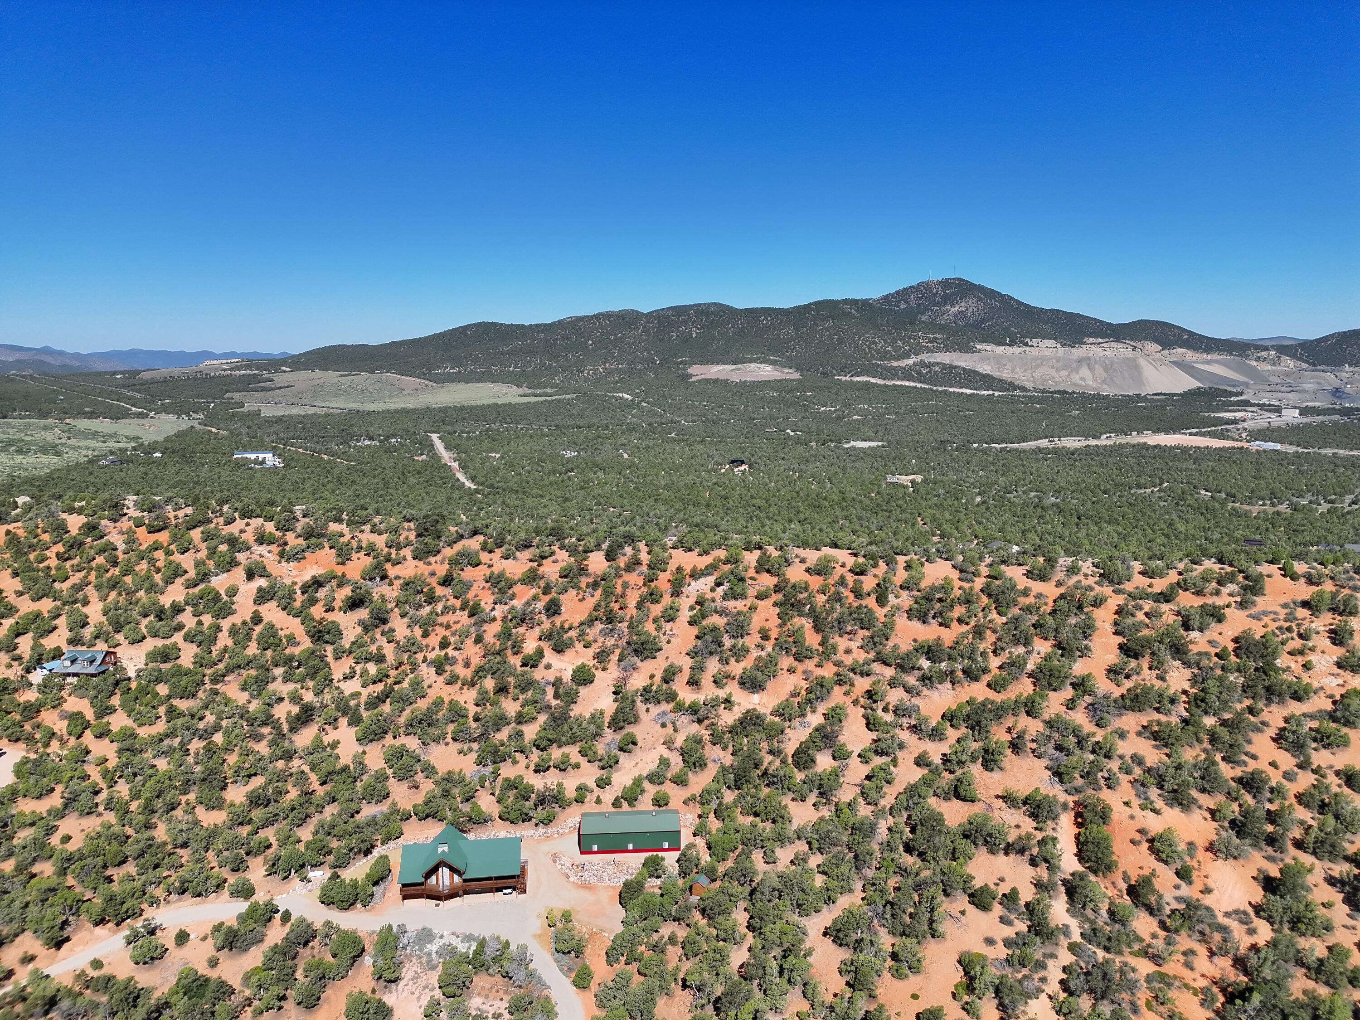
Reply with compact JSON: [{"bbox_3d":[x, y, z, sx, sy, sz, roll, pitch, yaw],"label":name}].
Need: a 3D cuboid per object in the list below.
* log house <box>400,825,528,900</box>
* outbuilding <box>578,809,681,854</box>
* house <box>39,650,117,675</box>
[{"bbox_3d":[-39.040,64.320,171.580,22.390,9.650,12.940,-1,9,-8],"label":"log house"},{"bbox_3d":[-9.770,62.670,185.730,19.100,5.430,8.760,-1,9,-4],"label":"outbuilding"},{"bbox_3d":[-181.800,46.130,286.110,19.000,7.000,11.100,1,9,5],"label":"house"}]

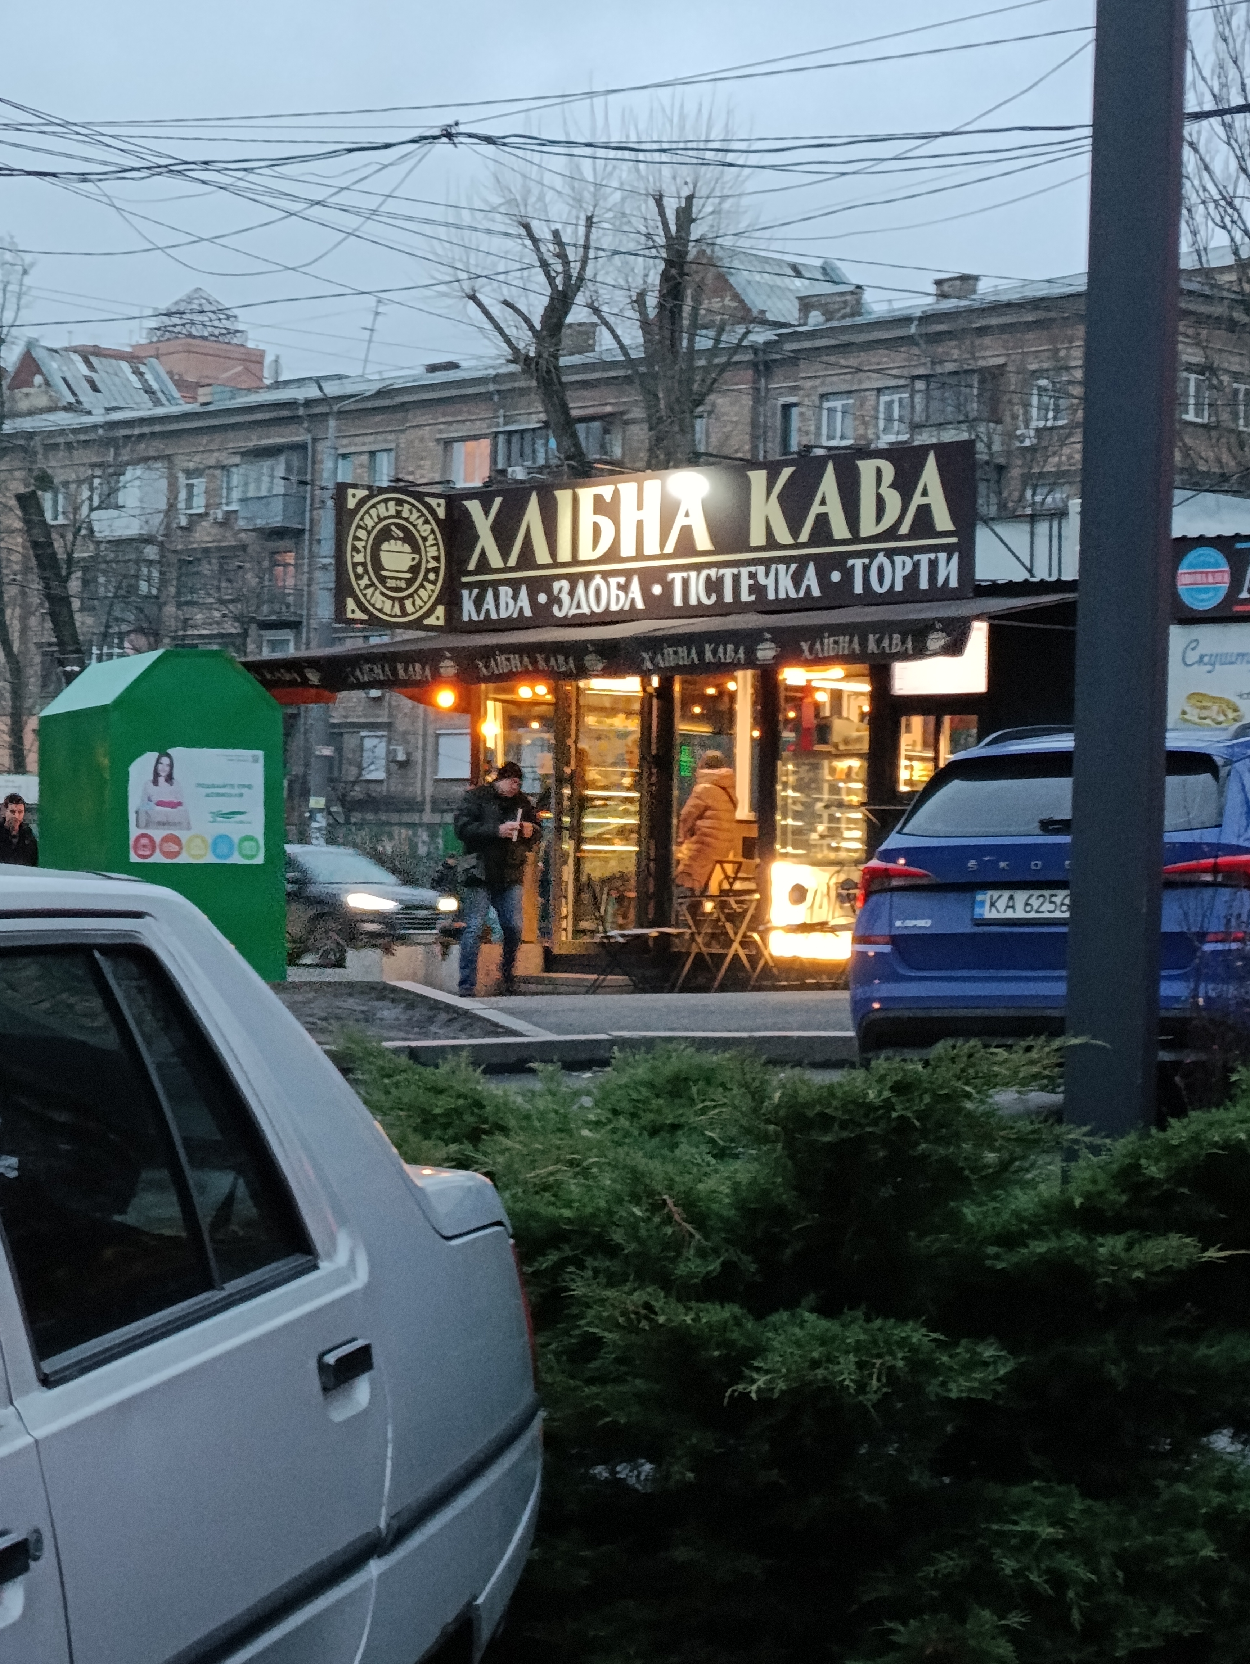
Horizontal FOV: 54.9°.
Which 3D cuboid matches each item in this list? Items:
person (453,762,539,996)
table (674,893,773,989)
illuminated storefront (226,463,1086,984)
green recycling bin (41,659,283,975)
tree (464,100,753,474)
[{"bbox_3d":[-0.984,0.364,9.100,0.540,1.770,0.440,0,2,-38],"label":"person"},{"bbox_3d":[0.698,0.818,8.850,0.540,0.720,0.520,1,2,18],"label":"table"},{"bbox_3d":[0.400,-0.740,9.600,5.800,3.900,2.900,1,2,18],"label":"illuminated storefront"},{"bbox_3d":[-3.420,-0.110,8.850,1.240,2.370,1.420,0,2,-41],"label":"green recycling bin"},{"bbox_3d":[-0.260,-4.200,15.900,3.600,10.400,3.300,1,2,18],"label":"tree"}]

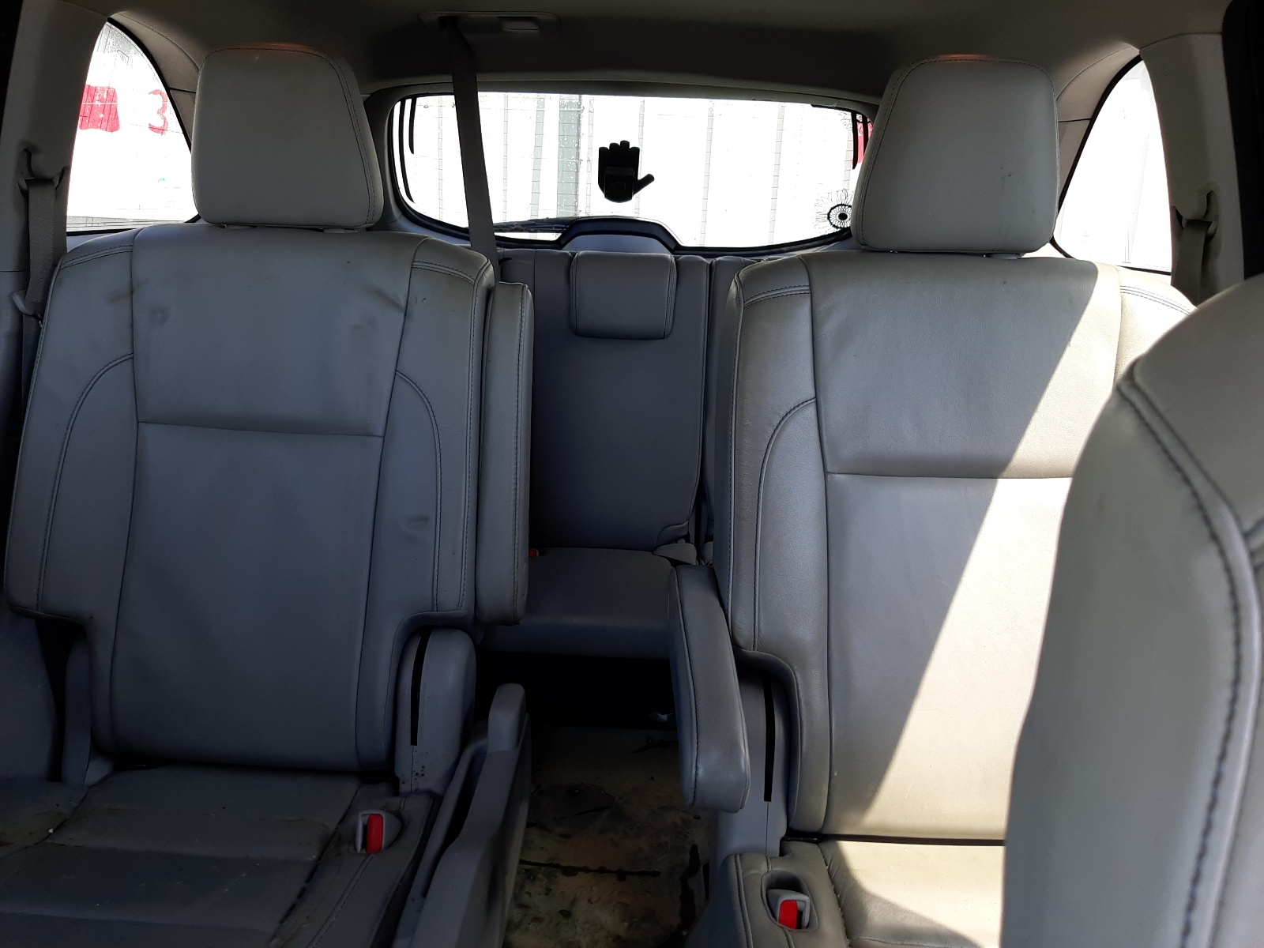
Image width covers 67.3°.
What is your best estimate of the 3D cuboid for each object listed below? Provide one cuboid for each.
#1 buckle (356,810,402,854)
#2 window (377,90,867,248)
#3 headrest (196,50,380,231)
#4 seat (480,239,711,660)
[{"bbox_3d":[-0.251,0.357,0.945,0.042,0.045,0.043,3,14,0],"label":"buckle"},{"bbox_3d":[-0.001,-0.701,2.200,1.100,0.410,0.080,3,42,0],"label":"window"},{"bbox_3d":[-0.418,-0.408,1.160,0.218,0.205,0.115,3,2,0],"label":"headrest"},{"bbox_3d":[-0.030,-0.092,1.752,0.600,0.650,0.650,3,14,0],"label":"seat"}]

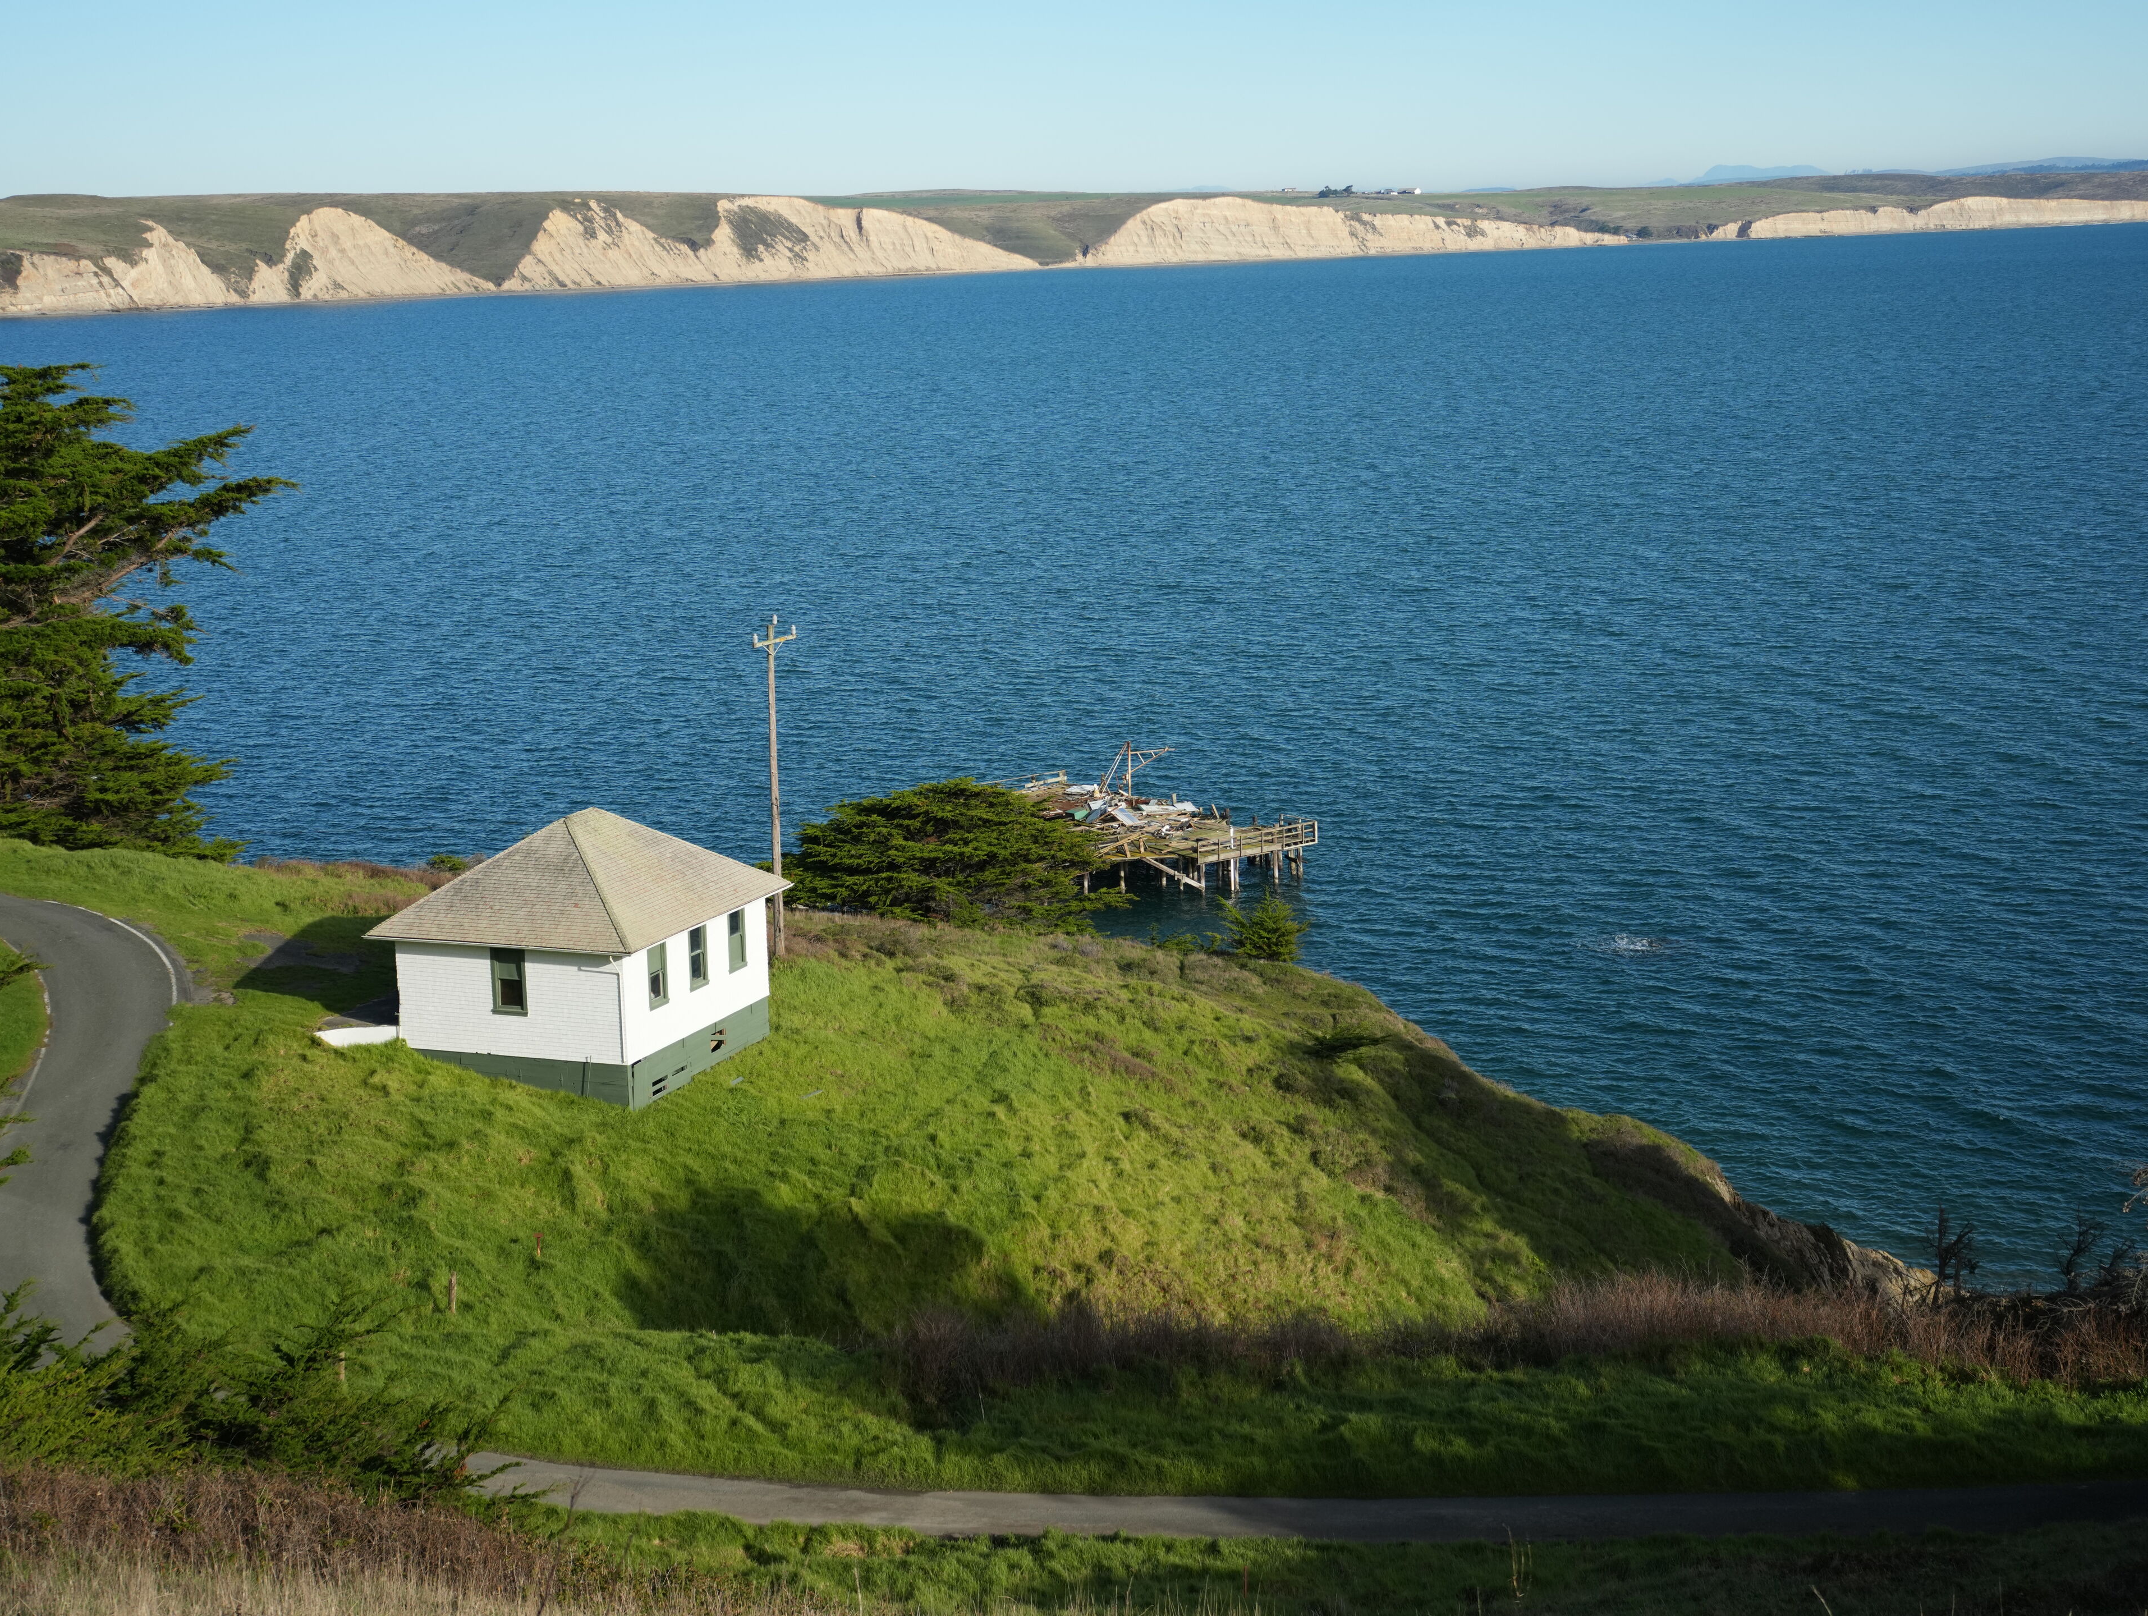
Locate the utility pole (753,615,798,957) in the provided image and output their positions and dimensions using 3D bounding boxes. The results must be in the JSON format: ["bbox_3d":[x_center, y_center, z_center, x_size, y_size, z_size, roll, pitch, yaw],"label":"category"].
[{"bbox_3d":[-9.309,-0.614,100.993,0.350,10.865,2.300,7,13,34],"label":"utility pole"}]

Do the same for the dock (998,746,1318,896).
[{"bbox_3d":[1.370,0.803,239.590,17.452,7.000,32.684,-8,13,-35],"label":"dock"}]

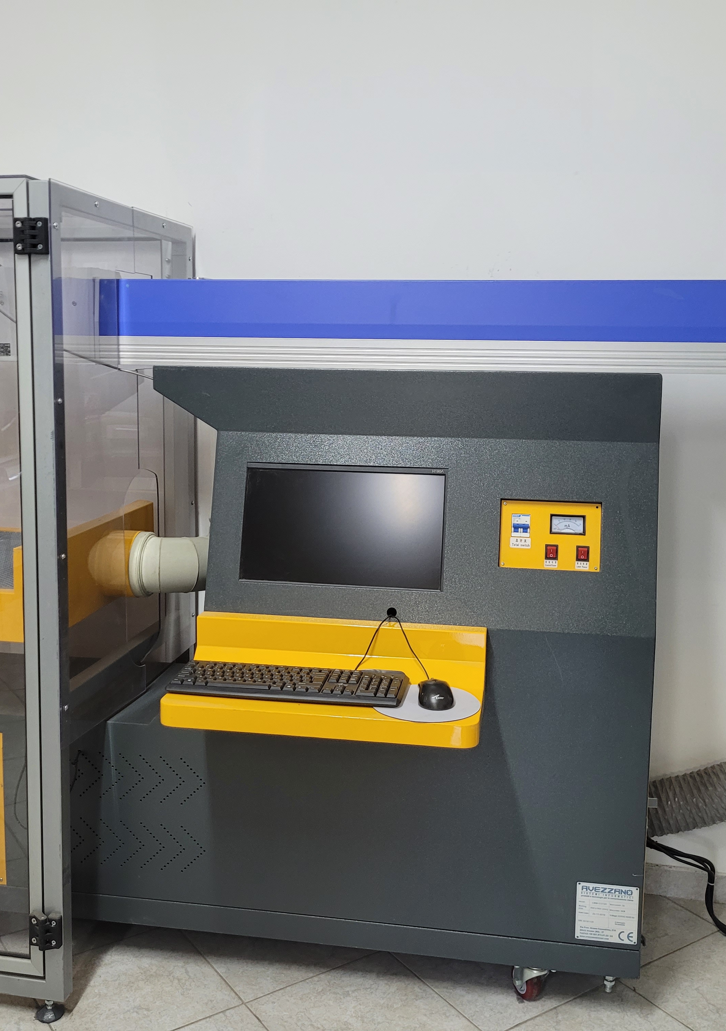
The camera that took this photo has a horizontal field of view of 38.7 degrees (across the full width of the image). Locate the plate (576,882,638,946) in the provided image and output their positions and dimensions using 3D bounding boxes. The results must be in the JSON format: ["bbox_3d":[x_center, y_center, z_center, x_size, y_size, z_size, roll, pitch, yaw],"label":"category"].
[{"bbox_3d":[0.485,0.790,2.049,0.119,0.120,0.003,2,7,9],"label":"plate"}]

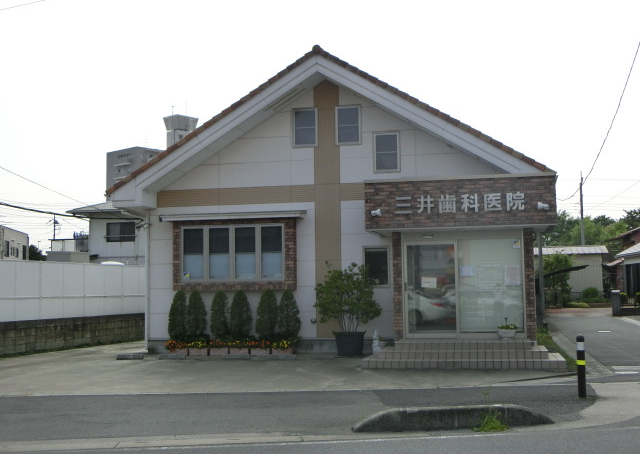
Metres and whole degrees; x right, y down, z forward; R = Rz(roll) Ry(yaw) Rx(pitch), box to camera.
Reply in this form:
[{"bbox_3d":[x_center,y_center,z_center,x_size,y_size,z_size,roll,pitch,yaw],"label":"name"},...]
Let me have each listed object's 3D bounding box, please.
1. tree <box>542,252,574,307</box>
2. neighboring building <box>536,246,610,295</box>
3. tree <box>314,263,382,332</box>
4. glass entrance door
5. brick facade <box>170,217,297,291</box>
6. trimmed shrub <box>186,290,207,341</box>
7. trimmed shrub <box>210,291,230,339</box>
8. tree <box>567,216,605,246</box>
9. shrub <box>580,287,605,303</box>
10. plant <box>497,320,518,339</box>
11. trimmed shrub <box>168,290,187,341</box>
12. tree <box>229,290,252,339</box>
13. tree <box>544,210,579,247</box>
[{"bbox_3d":[14.620,3.203,51.000,2.084,3.525,2.084,-2,-4,12],"label":"tree"},{"bbox_3d":[15.835,3.325,54.473,5.600,3.800,4.500,-2,-4,10],"label":"neighboring building"},{"bbox_3d":[0.631,1.570,18.616,1.544,1.549,1.400,-2,-4,12],"label":"tree"},{"bbox_3d":[2.413,1.362,18.075,1.093,2.058,0.080,-2,-4,12],"label":"glass entrance door"},{"bbox_3d":[-2.044,0.676,19.940,3.031,1.706,0.250,-2,-4,12],"label":"brick facade"},{"bbox_3d":[-2.921,2.159,19.797,0.464,1.297,0.464,-2,-4,12],"label":"trimmed shrub"},{"bbox_3d":[-2.365,2.140,19.673,0.449,1.277,0.449,-2,-4,12],"label":"trimmed shrub"},{"bbox_3d":[21.781,2.411,68.000,2.942,6.375,2.942,-2,-4,12],"label":"tree"},{"bbox_3d":[16.361,4.162,50.000,1.532,1.052,1.400,-2,-4,10],"label":"shrub"},{"bbox_3d":[3.943,2.166,17.450,0.440,0.388,0.396,-2,-4,12],"label":"plant"},{"bbox_3d":[-3.379,2.116,19.793,0.480,1.254,0.460,-2,-4,12],"label":"trimmed shrub"},{"bbox_3d":[-1.855,2.081,19.470,0.574,1.234,0.540,-2,-4,12],"label":"tree"},{"bbox_3d":[21.770,2.569,75.000,4.200,8.200,4.000,-2,-4,10],"label":"tree"}]

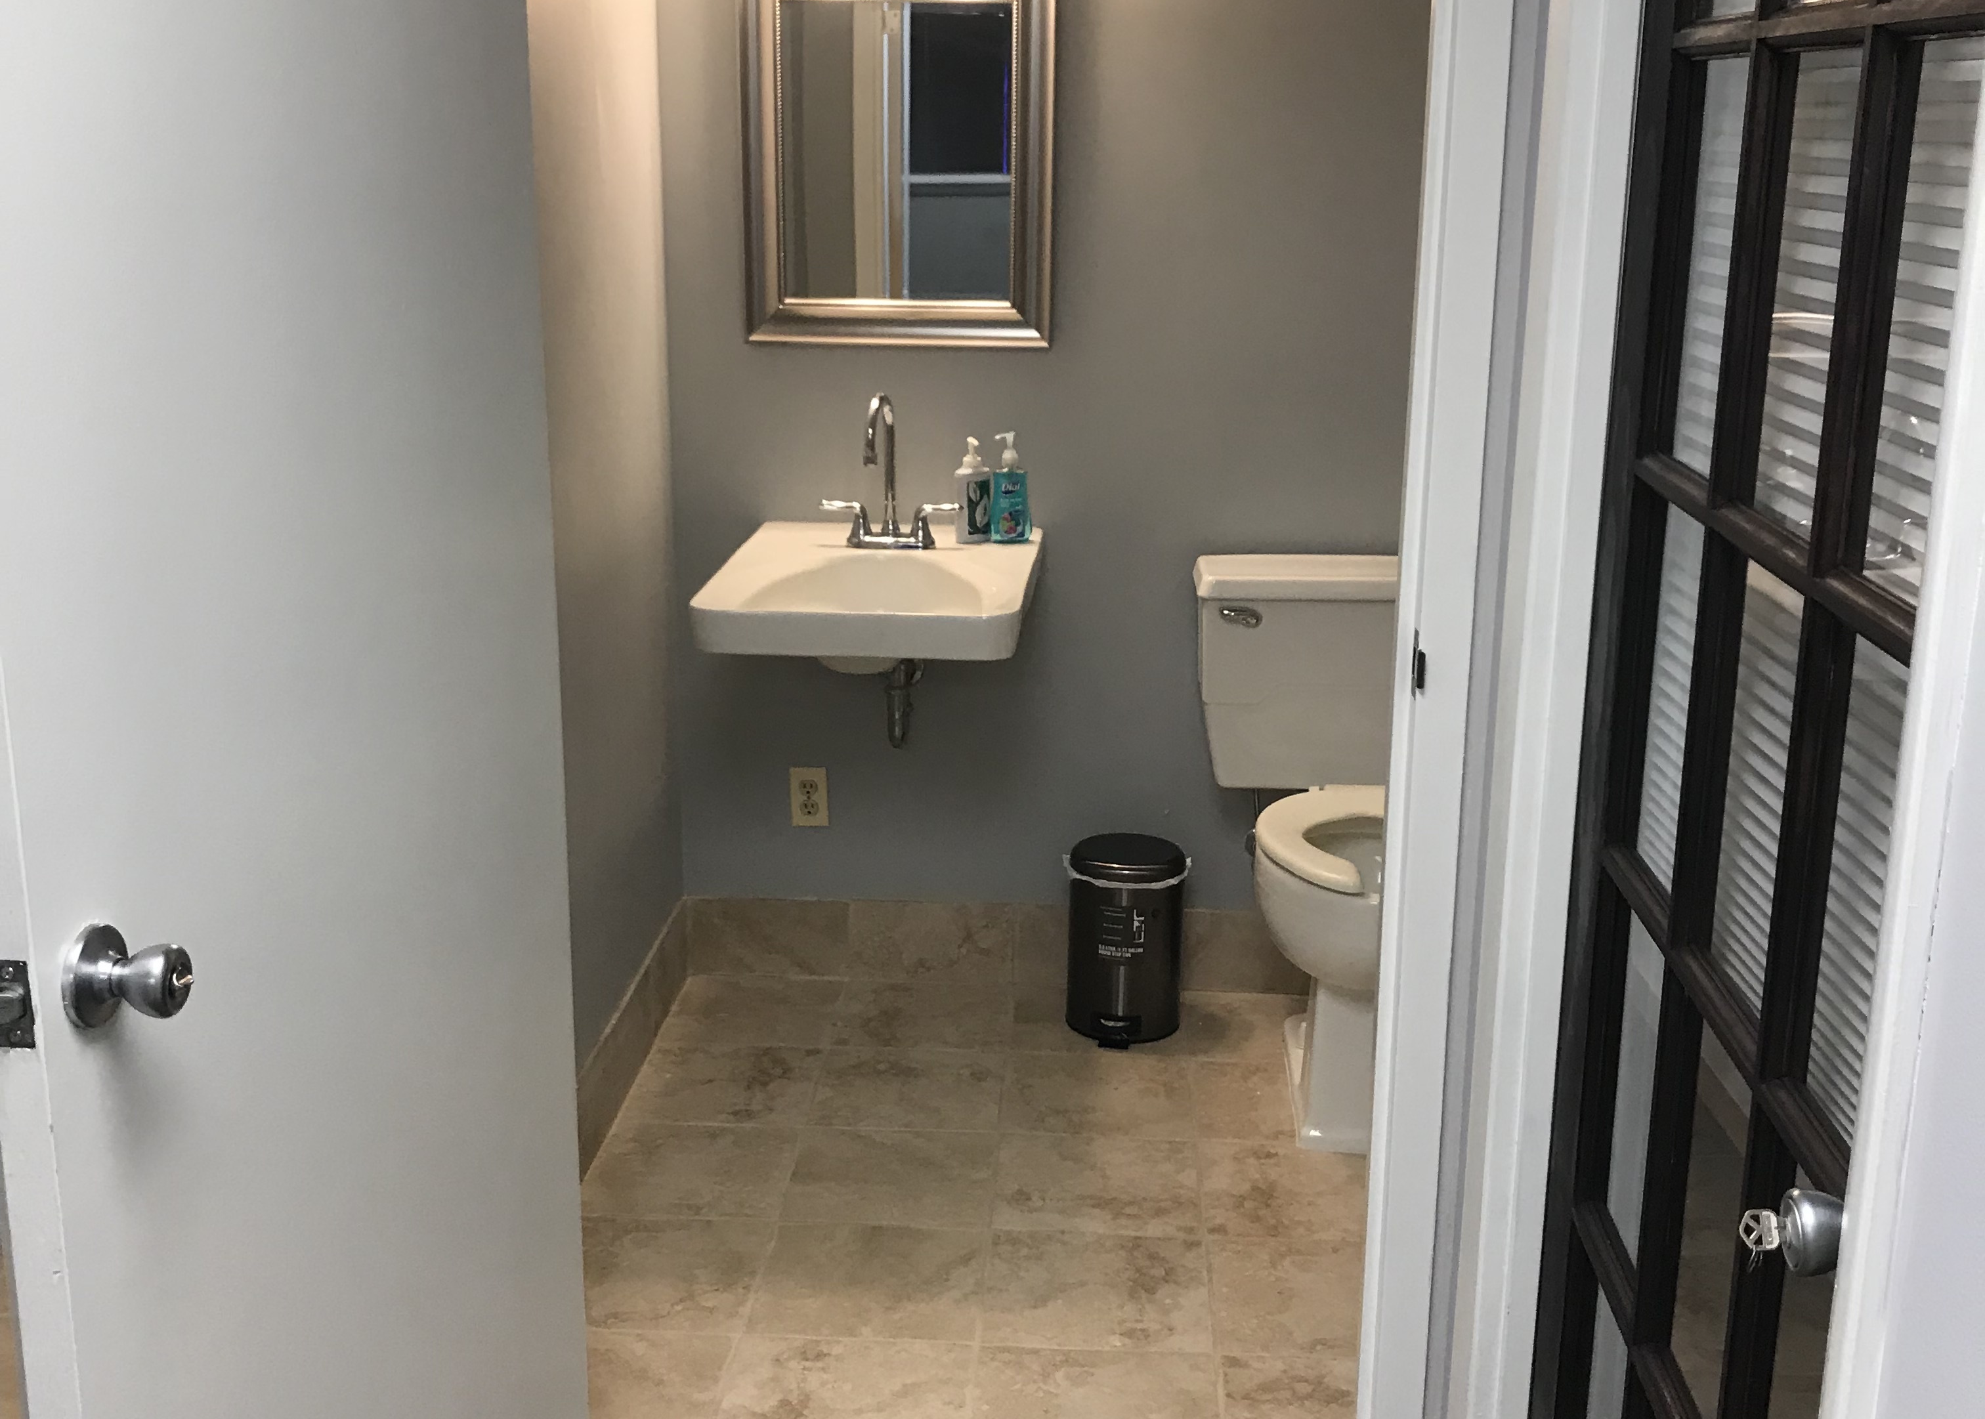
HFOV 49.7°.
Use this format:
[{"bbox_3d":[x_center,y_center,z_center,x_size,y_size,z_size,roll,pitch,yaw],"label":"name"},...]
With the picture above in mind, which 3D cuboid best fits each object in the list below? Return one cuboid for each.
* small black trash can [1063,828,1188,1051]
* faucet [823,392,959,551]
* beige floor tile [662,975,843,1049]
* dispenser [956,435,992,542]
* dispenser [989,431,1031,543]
[{"bbox_3d":[0.235,0.404,3.810,0.205,0.335,0.230,3,15,10],"label":"small black trash can"},{"bbox_3d":[-0.171,-0.391,3.530,0.236,0.259,0.150,2,15,5],"label":"faucet"},{"bbox_3d":[-0.433,0.552,3.892,0.292,0.010,0.315,1,15,3],"label":"beige floor tile"},{"bbox_3d":[-0.030,-0.375,3.629,0.061,0.181,0.050,-4,15,-17],"label":"dispenser"},{"bbox_3d":[0.034,-0.377,3.625,0.066,0.188,0.045,1,15,3],"label":"dispenser"}]

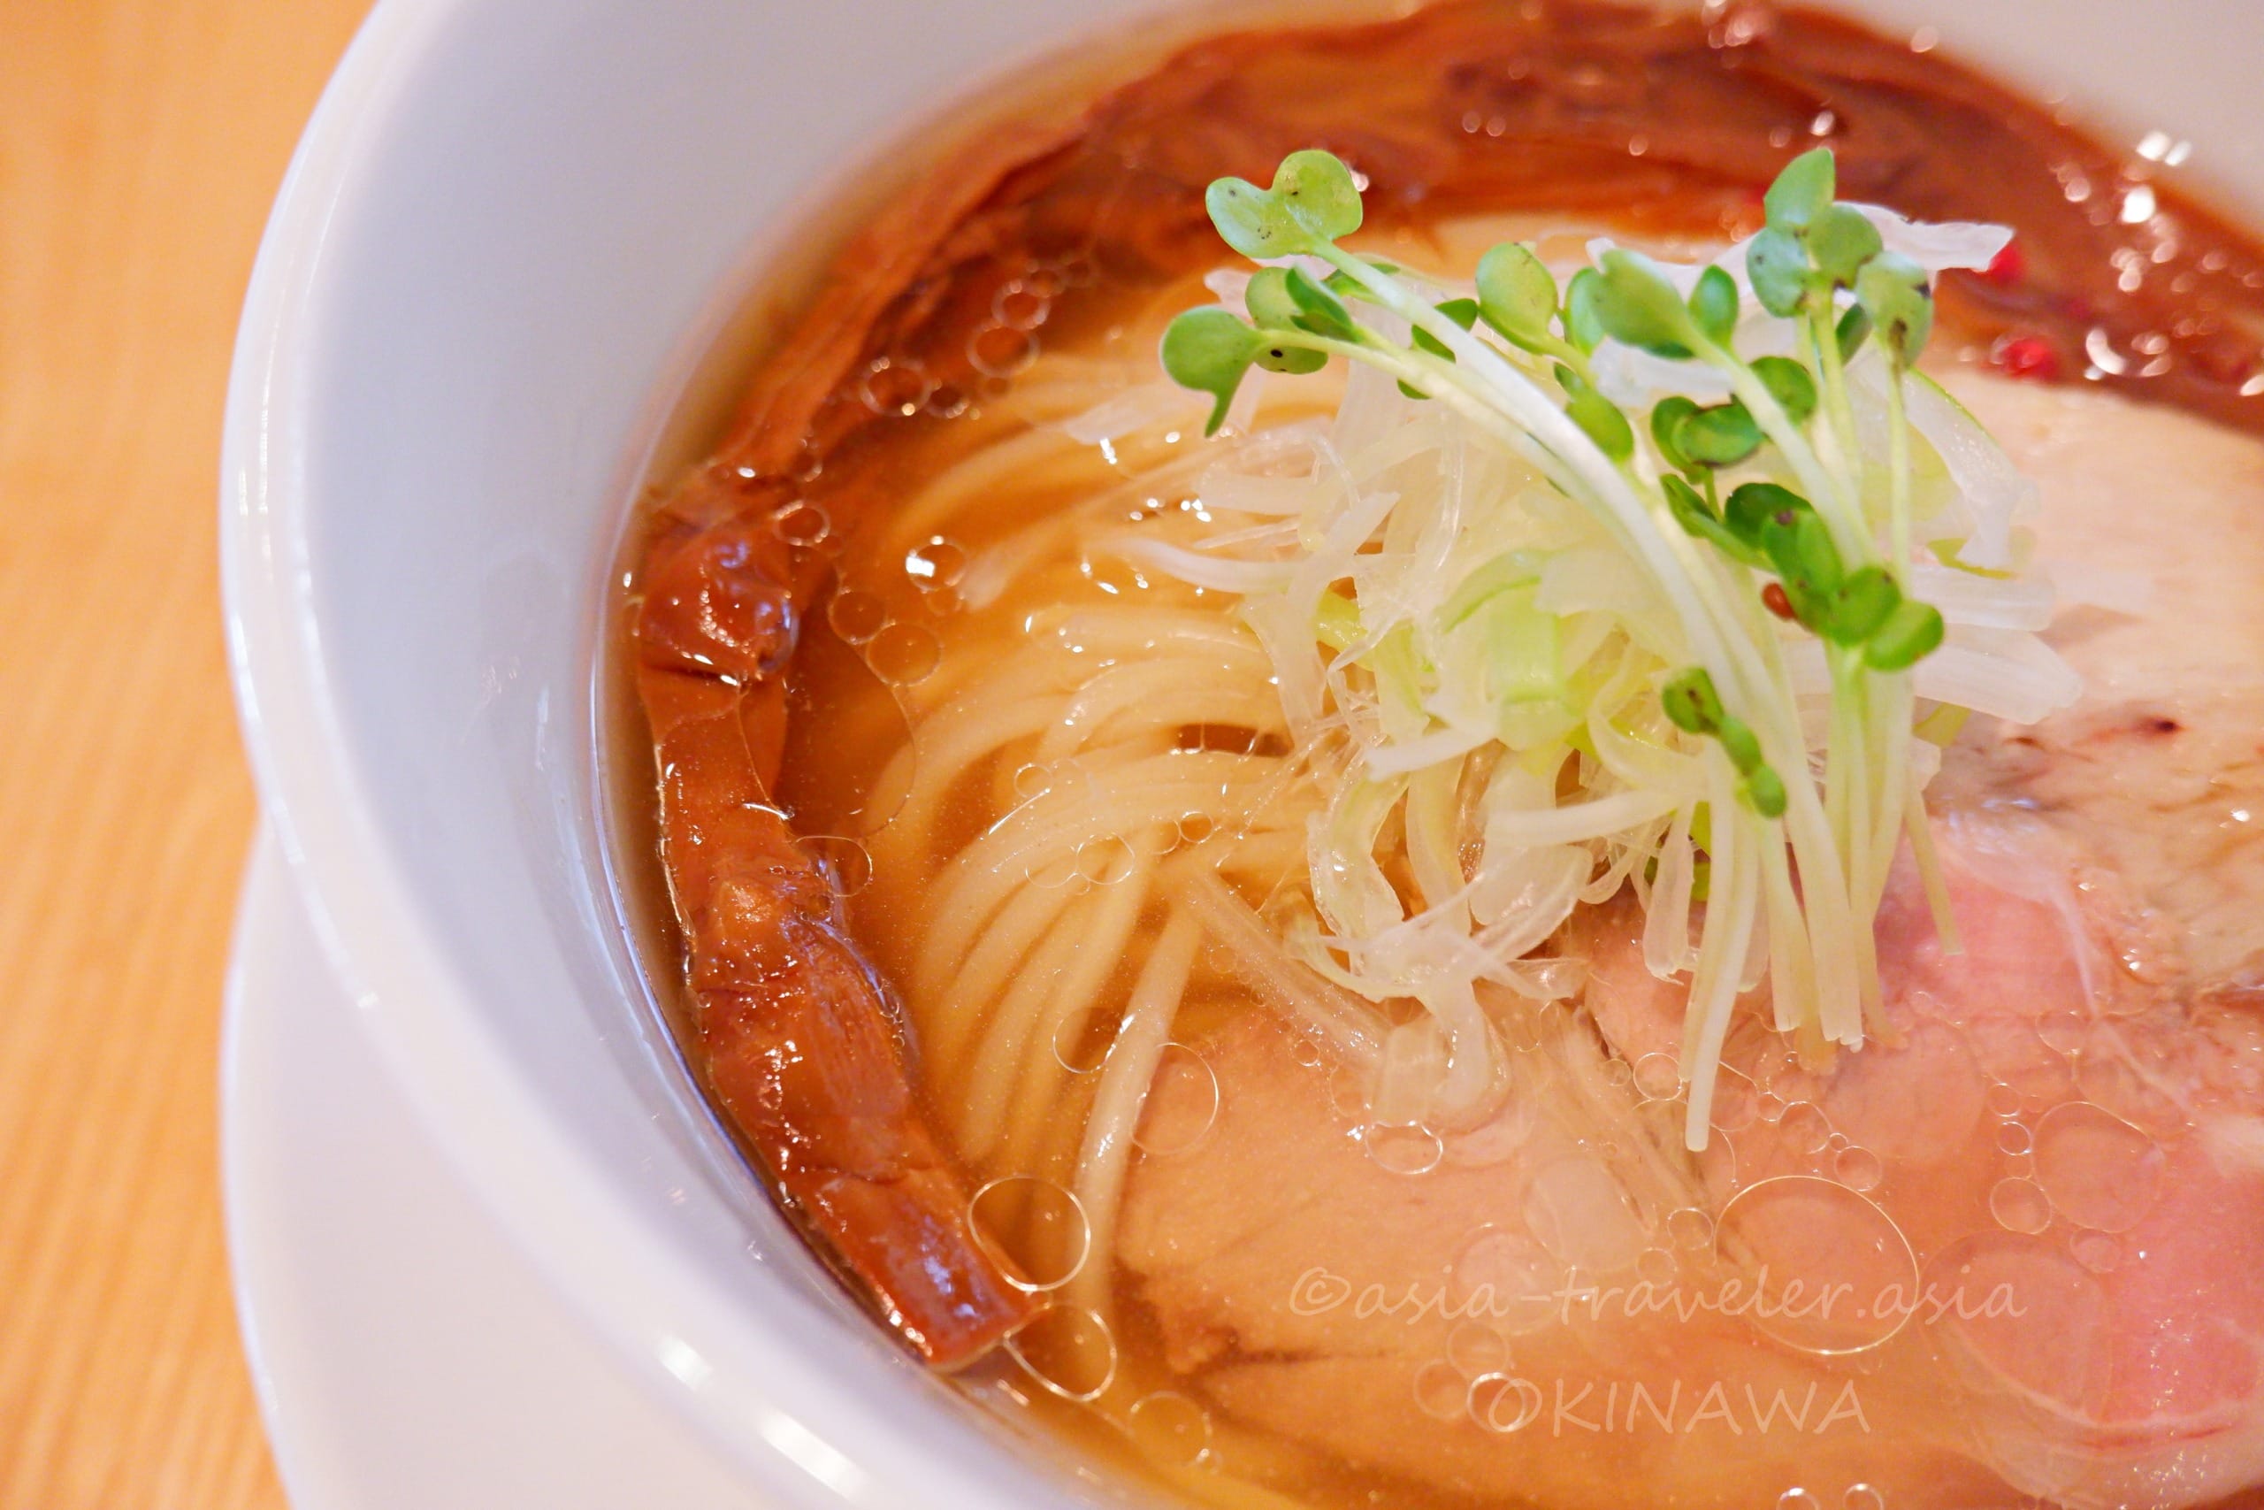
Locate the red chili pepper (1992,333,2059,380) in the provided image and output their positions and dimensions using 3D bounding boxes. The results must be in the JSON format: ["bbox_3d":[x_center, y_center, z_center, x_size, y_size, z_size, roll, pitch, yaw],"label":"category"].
[{"bbox_3d":[0.081,-0.036,0.205,0.006,0.004,0.005,0,59,0],"label":"red chili pepper"}]

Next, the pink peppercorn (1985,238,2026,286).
[{"bbox_3d":[0.081,-0.046,0.211,0.005,0.005,0.005,0,59,0],"label":"pink peppercorn"}]

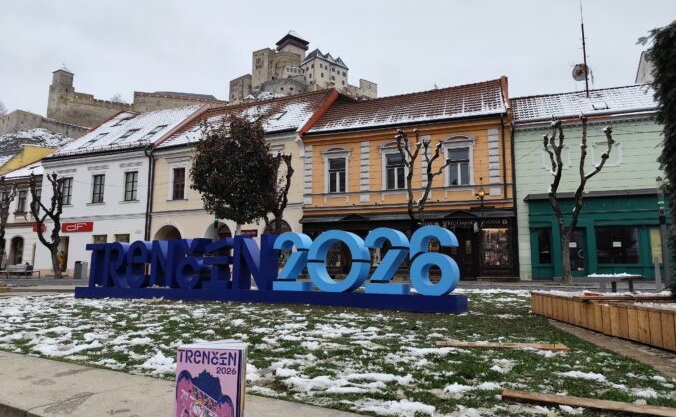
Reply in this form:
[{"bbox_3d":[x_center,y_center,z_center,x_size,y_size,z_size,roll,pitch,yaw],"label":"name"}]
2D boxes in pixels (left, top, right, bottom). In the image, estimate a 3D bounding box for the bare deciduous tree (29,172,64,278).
[{"bbox_3d":[-16.744,0.867,25.714,2.067,6.095,1.861,-2,-8,19],"label":"bare deciduous tree"}]

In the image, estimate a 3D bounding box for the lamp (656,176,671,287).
[{"bbox_3d":[10.658,0.733,14.749,0.220,3.669,0.220,-2,-8,19],"label":"lamp"}]

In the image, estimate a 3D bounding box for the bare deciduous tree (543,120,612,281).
[{"bbox_3d":[8.983,-0.387,16.631,2.605,6.350,2.345,-2,-8,19],"label":"bare deciduous tree"}]

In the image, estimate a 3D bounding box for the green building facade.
[{"bbox_3d":[13.713,-1.438,24.279,8.148,10.379,9.312,-2,-8,19],"label":"green building facade"}]

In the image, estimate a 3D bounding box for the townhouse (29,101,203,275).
[{"bbox_3d":[-15.632,-1.302,37.020,10.670,13.192,11.252,-3,-8,21],"label":"townhouse"}]

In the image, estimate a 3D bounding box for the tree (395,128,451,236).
[{"bbox_3d":[3.480,-0.229,18.435,2.309,6.407,2.078,-2,-8,19],"label":"tree"}]

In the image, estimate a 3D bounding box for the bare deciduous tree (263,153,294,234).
[{"bbox_3d":[-2.908,0.311,21.307,1.762,5.994,1.585,-2,-8,19],"label":"bare deciduous tree"}]

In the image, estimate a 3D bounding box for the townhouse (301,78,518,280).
[{"bbox_3d":[4.876,-2.171,28.277,11.107,12.804,10.670,-2,-8,19],"label":"townhouse"}]

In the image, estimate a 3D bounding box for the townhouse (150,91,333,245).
[{"bbox_3d":[-5.222,-1.684,32.312,11.640,12.804,10.670,-3,-9,24],"label":"townhouse"}]

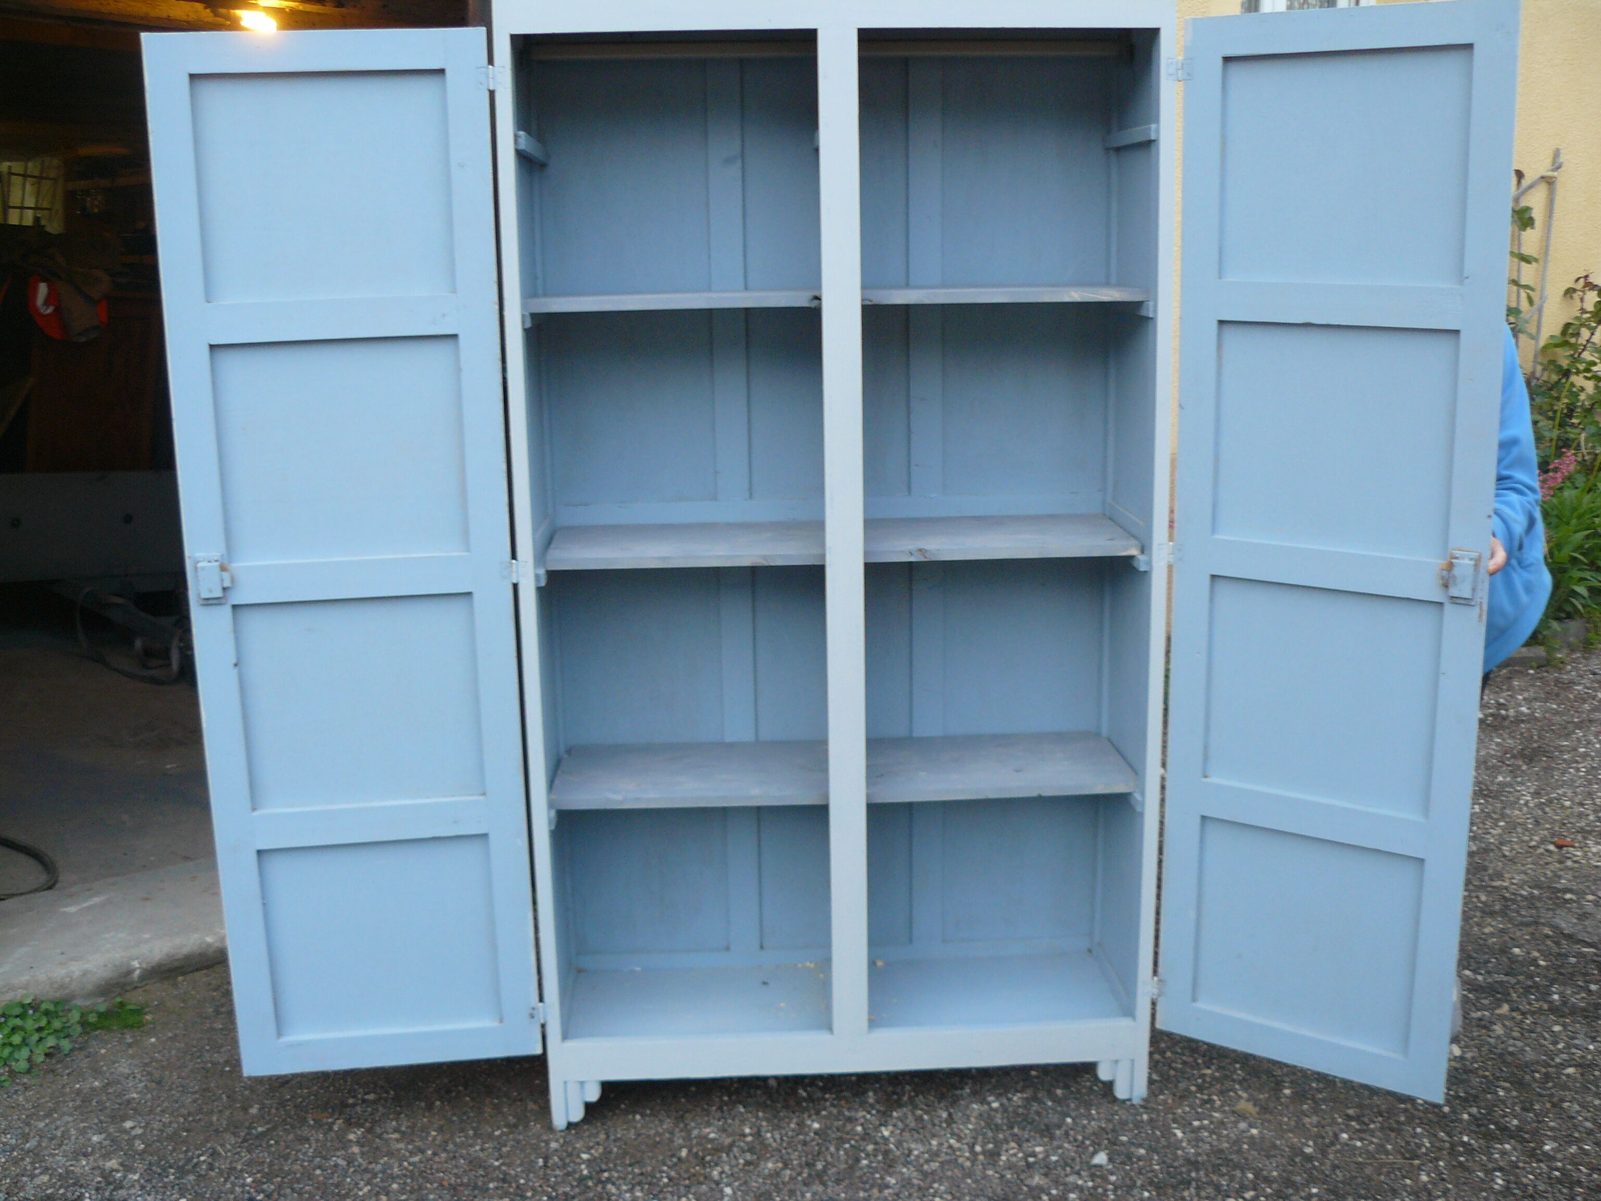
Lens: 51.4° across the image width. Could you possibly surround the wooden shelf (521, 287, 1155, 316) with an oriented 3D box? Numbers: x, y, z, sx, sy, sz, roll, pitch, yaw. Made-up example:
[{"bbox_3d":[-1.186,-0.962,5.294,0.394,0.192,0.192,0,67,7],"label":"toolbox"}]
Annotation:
[{"bbox_3d":[0.057,-0.518,2.842,1.020,0.020,0.283,-2,13,-2],"label":"wooden shelf"}]

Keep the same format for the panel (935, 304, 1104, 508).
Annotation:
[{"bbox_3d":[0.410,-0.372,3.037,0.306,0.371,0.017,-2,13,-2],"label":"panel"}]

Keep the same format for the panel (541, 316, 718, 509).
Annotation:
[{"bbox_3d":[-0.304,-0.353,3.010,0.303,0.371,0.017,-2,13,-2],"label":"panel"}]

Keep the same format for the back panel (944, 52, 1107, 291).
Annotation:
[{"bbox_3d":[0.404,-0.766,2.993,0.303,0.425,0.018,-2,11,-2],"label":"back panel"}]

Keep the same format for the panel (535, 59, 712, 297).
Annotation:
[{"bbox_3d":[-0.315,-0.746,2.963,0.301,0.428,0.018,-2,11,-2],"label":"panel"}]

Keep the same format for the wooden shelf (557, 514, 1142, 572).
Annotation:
[{"bbox_3d":[0.066,-0.105,2.924,1.002,0.019,0.345,-2,11,-2],"label":"wooden shelf"}]

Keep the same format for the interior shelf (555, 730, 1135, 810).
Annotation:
[{"bbox_3d":[0.072,0.305,3.014,1.004,0.019,0.330,-2,11,-2],"label":"interior shelf"}]

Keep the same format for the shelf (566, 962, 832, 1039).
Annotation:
[{"bbox_3d":[-0.180,0.753,3.107,0.493,0.022,0.293,-2,13,-2],"label":"shelf"}]

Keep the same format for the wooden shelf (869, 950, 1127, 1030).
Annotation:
[{"bbox_3d":[0.341,0.739,3.127,0.485,0.022,0.293,-2,13,-2],"label":"wooden shelf"}]

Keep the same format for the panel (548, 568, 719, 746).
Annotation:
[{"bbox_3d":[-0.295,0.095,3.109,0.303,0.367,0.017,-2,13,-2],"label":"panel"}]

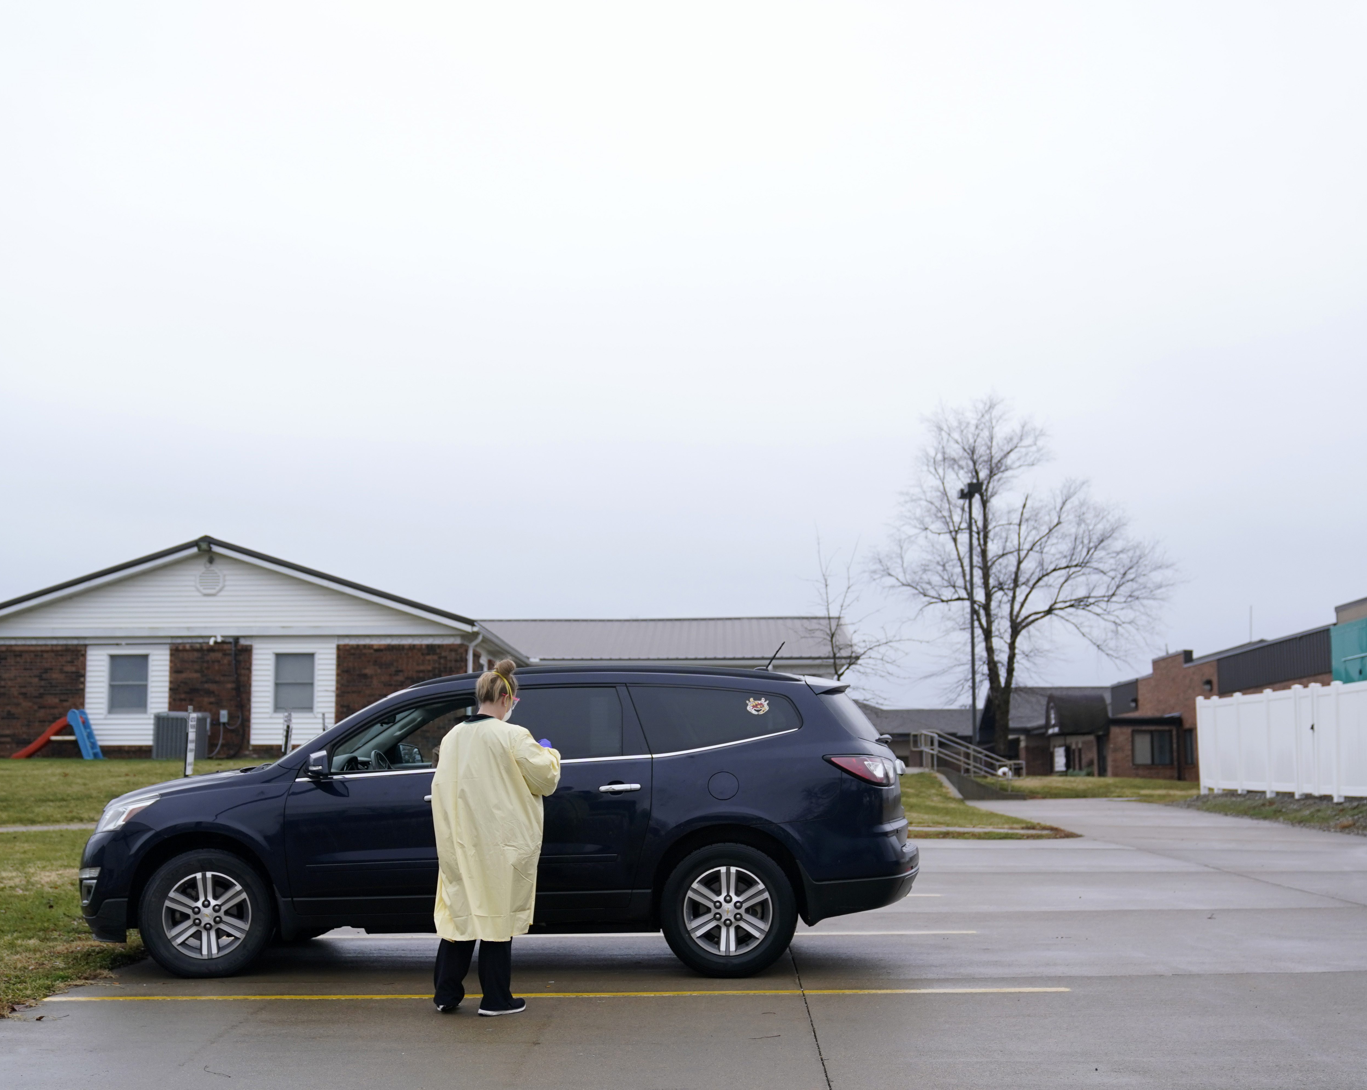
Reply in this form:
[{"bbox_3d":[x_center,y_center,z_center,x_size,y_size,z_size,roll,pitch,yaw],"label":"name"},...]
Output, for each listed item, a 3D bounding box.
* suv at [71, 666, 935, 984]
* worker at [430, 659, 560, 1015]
[{"bbox_3d":[-1.140,1.705,10.860,5.170,1.780,2.000,-1,-6,4],"label":"suv"},{"bbox_3d":[-0.960,1.480,8.880,0.560,1.780,0.480,-5,-8,40],"label":"worker"}]

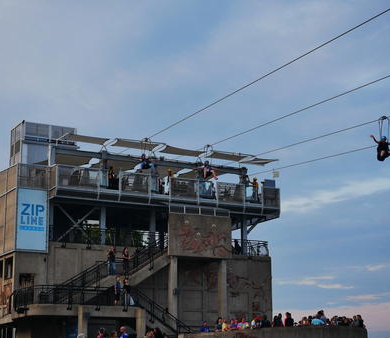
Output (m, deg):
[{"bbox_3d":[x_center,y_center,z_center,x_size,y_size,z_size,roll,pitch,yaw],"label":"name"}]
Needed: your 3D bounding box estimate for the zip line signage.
[{"bbox_3d":[-10.234,3.271,57.386,2.000,3.982,0.127,7,-15,-29],"label":"zip line signage"}]

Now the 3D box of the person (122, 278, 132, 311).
[{"bbox_3d":[-4.050,7.459,54.620,0.500,1.660,0.350,4,-14,-20],"label":"person"}]

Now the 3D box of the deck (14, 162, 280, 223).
[{"bbox_3d":[-4.072,2.188,64.095,19.014,2.172,7.638,7,-15,-29],"label":"deck"}]

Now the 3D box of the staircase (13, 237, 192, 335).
[{"bbox_3d":[-5.543,7.140,56.228,9.955,6.607,5.068,7,-15,-29],"label":"staircase"}]

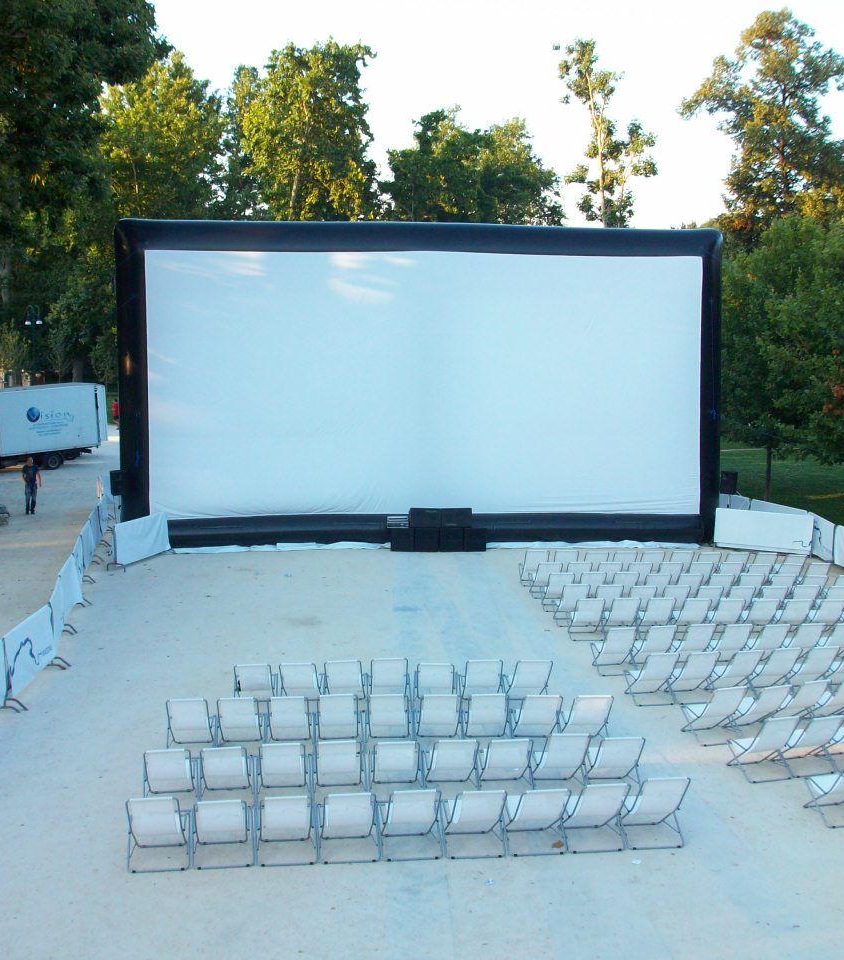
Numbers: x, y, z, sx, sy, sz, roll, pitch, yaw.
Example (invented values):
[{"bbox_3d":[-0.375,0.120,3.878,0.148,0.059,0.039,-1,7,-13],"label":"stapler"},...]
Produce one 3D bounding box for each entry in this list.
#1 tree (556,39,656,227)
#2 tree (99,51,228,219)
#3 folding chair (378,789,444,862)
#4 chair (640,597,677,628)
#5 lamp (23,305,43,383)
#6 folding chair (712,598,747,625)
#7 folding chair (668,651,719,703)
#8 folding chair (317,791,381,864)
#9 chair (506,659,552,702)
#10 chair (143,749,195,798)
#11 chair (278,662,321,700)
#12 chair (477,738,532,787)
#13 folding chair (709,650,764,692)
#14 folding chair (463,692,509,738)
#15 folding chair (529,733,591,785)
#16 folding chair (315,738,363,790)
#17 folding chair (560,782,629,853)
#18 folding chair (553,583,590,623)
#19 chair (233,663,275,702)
[{"bbox_3d":[10.718,-14.198,73.853,6.300,22.720,6.300,1,7,0],"label":"tree"},{"bbox_3d":[-17.622,-16.685,86.712,10.500,24.840,10.500,-1,6,-11],"label":"tree"},{"bbox_3d":[-0.119,3.485,13.115,0.617,0.808,0.870,0,7,-8],"label":"folding chair"},{"bbox_3d":[4.265,2.465,22.768,0.615,0.819,0.849,0,6,-3],"label":"chair"},{"bbox_3d":[-26.059,-8.116,84.774,1.200,7.300,0.450,-2,7,-17],"label":"lamp"},{"bbox_3d":[5.463,2.466,22.795,0.615,0.819,0.849,0,6,-5],"label":"folding chair"},{"bbox_3d":[4.216,3.013,19.602,0.636,0.845,0.903,-1,7,-10],"label":"folding chair"},{"bbox_3d":[-0.789,3.600,13.446,0.640,0.854,0.953,-1,7,-7],"label":"folding chair"},{"bbox_3d":[1.623,3.057,19.144,0.636,0.843,0.905,0,7,-4],"label":"chair"},{"bbox_3d":[-2.858,3.305,14.289,0.615,0.819,0.849,-1,6,-8],"label":"chair"},{"bbox_3d":[-1.819,2.976,18.344,0.621,0.838,0.930,-1,6,-7],"label":"chair"},{"bbox_3d":[0.977,3.272,14.730,0.615,0.819,0.849,0,6,-4],"label":"chair"},{"bbox_3d":[4.702,2.867,18.945,0.617,0.795,0.881,-2,7,-19],"label":"folding chair"},{"bbox_3d":[0.823,3.022,16.004,0.600,0.802,0.874,0,6,-2],"label":"folding chair"},{"bbox_3d":[1.586,3.196,14.386,0.600,0.802,0.874,-1,6,-6],"label":"folding chair"},{"bbox_3d":[-1.012,3.485,15.396,0.636,0.852,0.893,0,7,-4],"label":"folding chair"},{"bbox_3d":[1.864,3.567,13.716,0.640,0.846,0.954,-1,7,-10],"label":"folding chair"},{"bbox_3d":[2.900,2.350,24.192,0.640,0.868,0.949,-1,7,-5],"label":"folding chair"},{"bbox_3d":[-2.444,3.018,18.456,0.640,0.875,0.949,0,7,-2],"label":"chair"}]

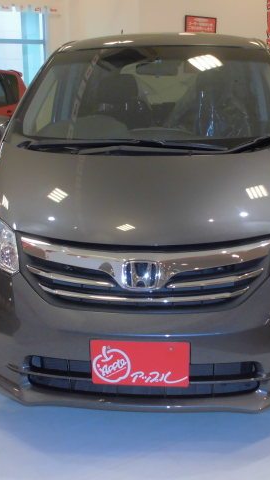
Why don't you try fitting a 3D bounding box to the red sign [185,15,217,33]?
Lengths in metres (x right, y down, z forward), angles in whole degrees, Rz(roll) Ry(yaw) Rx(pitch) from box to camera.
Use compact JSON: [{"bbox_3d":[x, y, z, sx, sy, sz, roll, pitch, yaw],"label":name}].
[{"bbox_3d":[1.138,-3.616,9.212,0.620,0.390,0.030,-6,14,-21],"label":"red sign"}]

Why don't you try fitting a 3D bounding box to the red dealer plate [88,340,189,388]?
[{"bbox_3d":[0.018,0.417,1.801,0.330,0.165,0.012,1,15,5],"label":"red dealer plate"}]

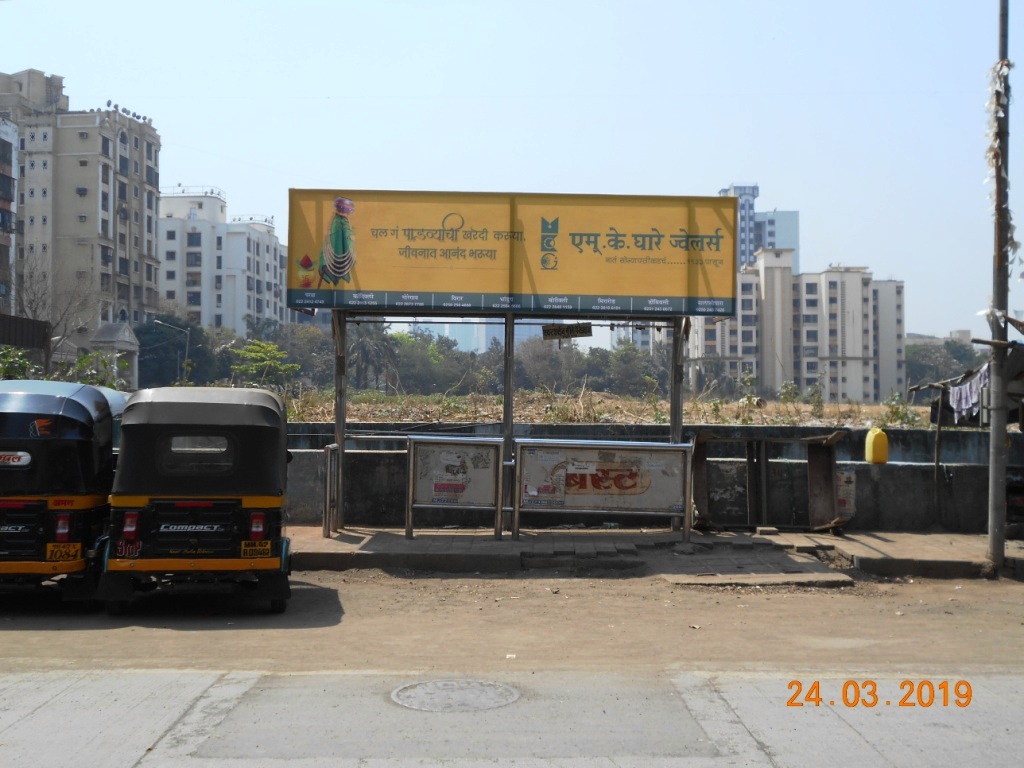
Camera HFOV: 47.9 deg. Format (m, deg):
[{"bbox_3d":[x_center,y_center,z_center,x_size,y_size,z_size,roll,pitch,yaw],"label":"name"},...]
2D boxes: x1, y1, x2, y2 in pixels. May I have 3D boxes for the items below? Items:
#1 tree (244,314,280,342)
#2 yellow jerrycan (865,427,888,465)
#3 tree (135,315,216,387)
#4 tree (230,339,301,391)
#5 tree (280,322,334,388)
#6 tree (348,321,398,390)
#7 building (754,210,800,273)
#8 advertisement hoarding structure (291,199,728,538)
[{"bbox_3d":[-32.007,-3.528,148.000,4.800,10.800,4.800,1,-1,0],"label":"tree"},{"bbox_3d":[4.205,0.712,13.300,0.210,0.420,0.200,2,-1,-28],"label":"yellow jerrycan"},{"bbox_3d":[-32.667,-2.476,112.000,8.000,8.500,7.500,1,-1,0],"label":"tree"},{"bbox_3d":[-8.546,-0.503,40.000,2.400,2.250,2.300,1,-1,0],"label":"tree"},{"bbox_3d":[-22.800,-2.496,128.000,6.300,8.600,6.000,1,-1,0],"label":"tree"},{"bbox_3d":[-15.606,-2.873,130.000,5.600,8.600,5.500,1,-1,0],"label":"tree"},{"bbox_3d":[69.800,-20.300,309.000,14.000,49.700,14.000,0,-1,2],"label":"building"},{"bbox_3d":[0.000,-0.198,12.350,4.570,3.520,1.300,1,-1,0],"label":"advertisement hoarding structure"}]

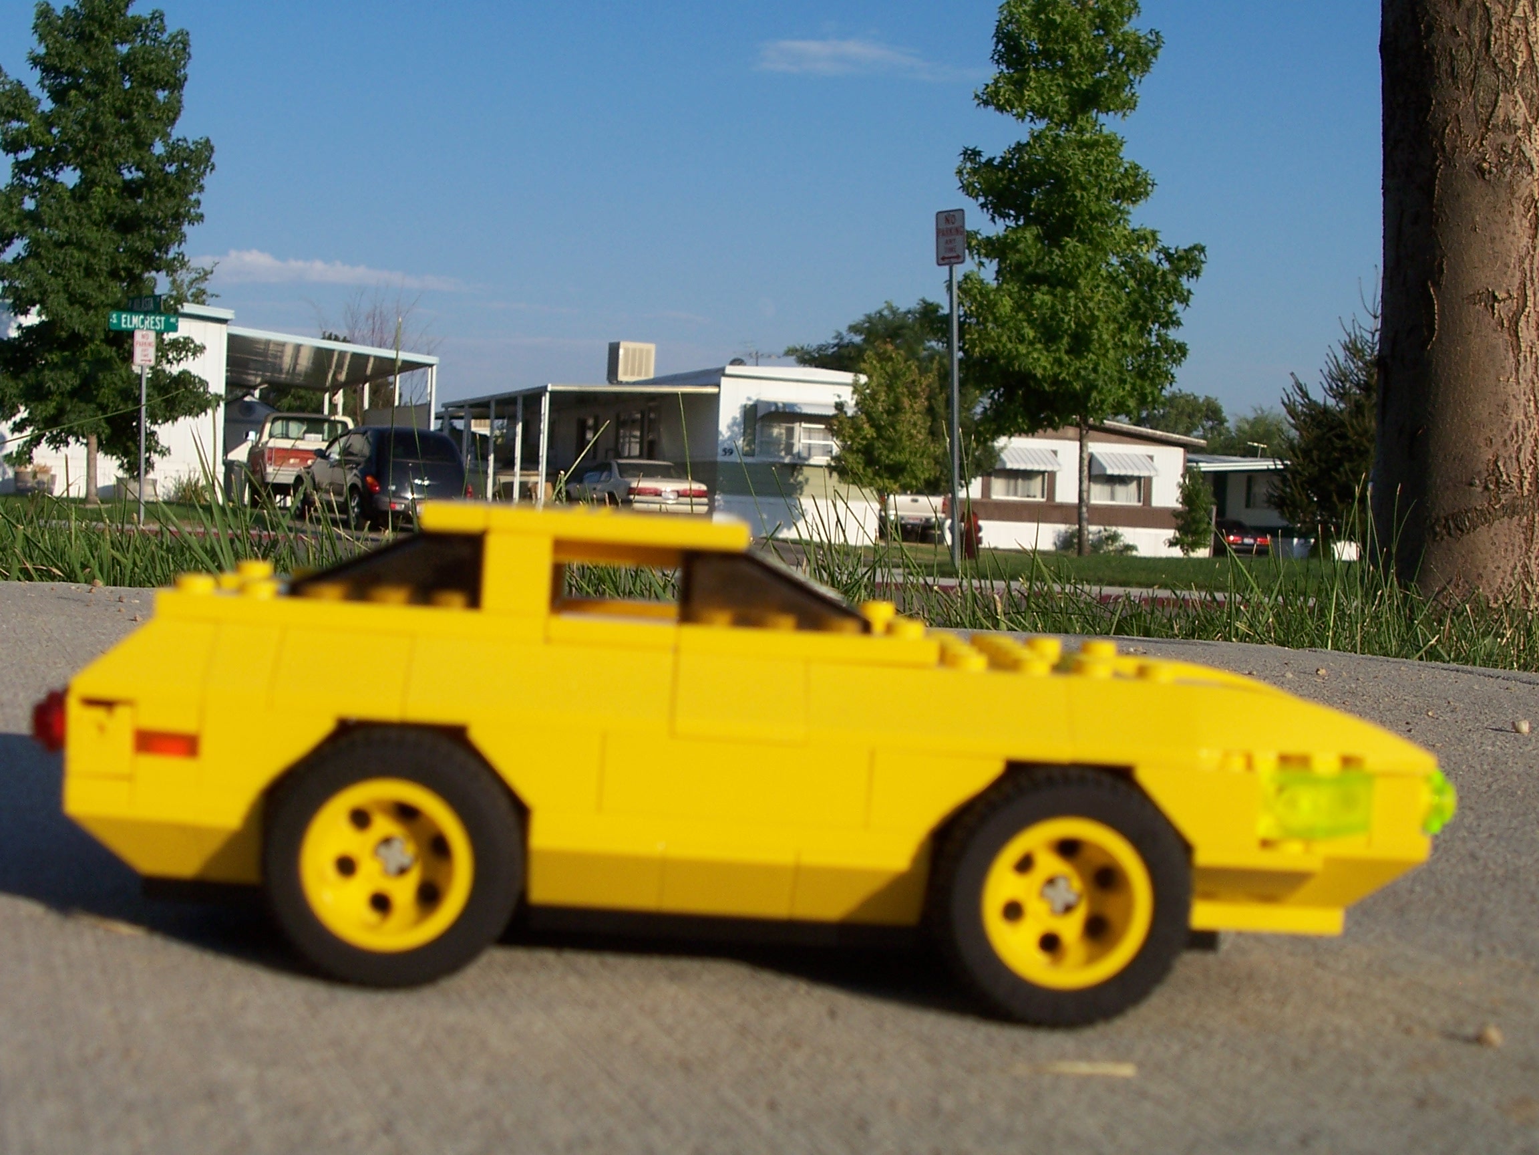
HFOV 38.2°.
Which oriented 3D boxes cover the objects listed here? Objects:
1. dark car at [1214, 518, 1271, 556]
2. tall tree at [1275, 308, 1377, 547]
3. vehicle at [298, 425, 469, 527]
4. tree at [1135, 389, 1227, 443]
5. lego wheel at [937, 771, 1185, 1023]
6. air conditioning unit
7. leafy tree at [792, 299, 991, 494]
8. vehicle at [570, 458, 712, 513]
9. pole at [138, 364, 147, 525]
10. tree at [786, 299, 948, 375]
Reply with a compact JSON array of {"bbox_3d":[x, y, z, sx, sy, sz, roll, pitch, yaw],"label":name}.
[{"bbox_3d":[15.067,-1.271,75.166,1.730,1.400,4.500,2,1,-17],"label":"dark car"},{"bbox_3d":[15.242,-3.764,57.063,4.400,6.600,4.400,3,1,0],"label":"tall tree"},{"bbox_3d":[-6.080,-1.560,34.500,1.720,1.600,4.280,2,3,-28],"label":"vehicle"},{"bbox_3d":[17.598,-4.599,95.000,4.600,6.600,4.600,3,2,0],"label":"tree"},{"bbox_3d":[0.054,0.058,0.408,0.043,0.043,0.021,3,1,0],"label":"lego wheel"},{"bbox_3d":[-3.251,-5.069,52.500,0.880,0.950,0.880,2,3,-24],"label":"air conditioning unit"},{"bbox_3d":[2.838,-3.965,54.059,4.800,5.600,4.600,3,1,0],"label":"leafy tree"},{"bbox_3d":[-2.968,-1.882,49.000,1.800,1.420,4.800,2,3,-21],"label":"vehicle"},{"bbox_3d":[-8.174,-1.859,29.000,0.060,2.400,0.060,1,2,-16],"label":"pole"},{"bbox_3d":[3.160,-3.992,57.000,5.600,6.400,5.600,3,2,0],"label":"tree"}]

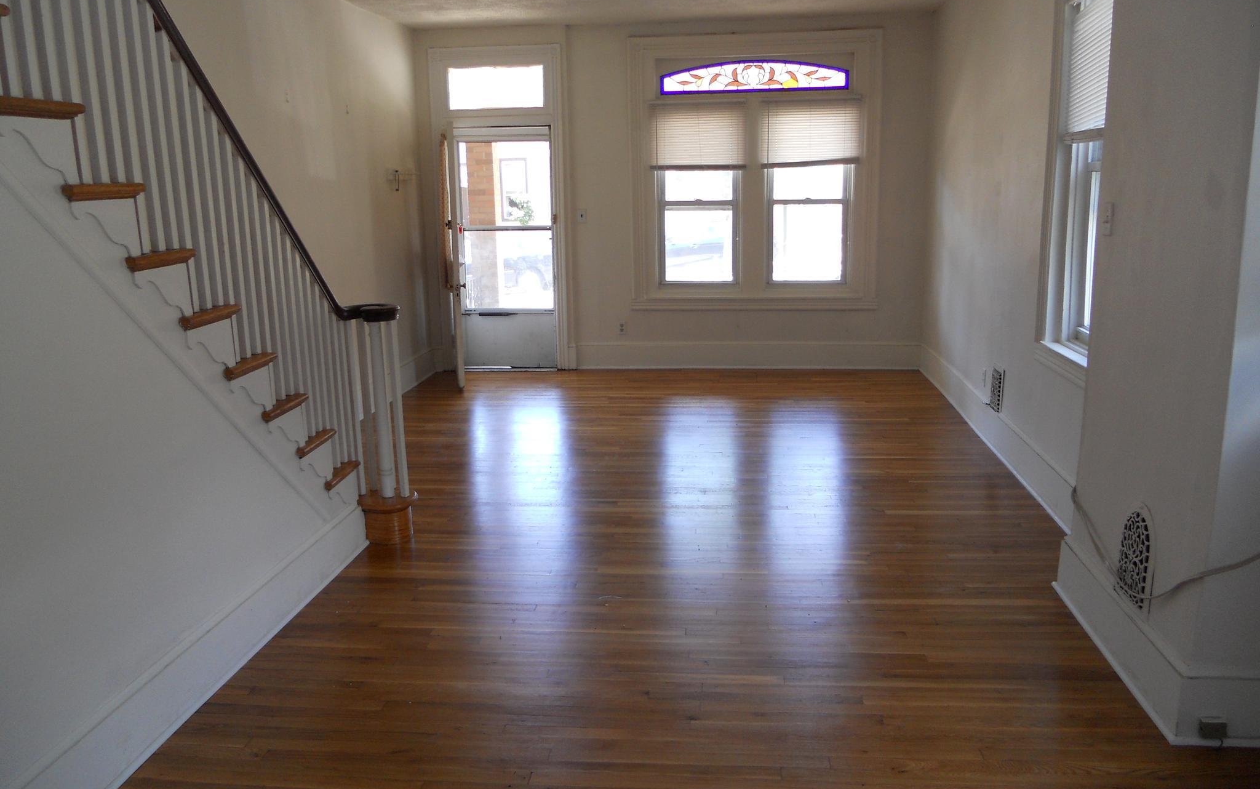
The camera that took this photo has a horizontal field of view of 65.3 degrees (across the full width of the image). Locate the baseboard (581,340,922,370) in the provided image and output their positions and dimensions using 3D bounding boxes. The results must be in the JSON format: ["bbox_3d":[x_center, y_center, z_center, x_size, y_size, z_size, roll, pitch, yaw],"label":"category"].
[{"bbox_3d":[0.965,-0.330,8.329,2.904,0.235,0.025,0,12,7],"label":"baseboard"}]

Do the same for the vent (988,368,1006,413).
[{"bbox_3d":[2.098,-0.033,5.637,0.025,0.256,0.267,0,12,7],"label":"vent"}]

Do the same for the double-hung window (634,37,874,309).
[{"bbox_3d":[1.008,-1.792,8.032,2.022,2.198,0.140,0,12,7],"label":"double-hung window"}]

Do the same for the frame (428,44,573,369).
[{"bbox_3d":[-1.087,-1.545,8.351,1.152,2.688,0.150,0,12,7],"label":"frame"}]

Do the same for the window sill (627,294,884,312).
[{"bbox_3d":[1.027,-0.760,8.223,2.045,0.123,0.090,0,12,7],"label":"window sill"}]

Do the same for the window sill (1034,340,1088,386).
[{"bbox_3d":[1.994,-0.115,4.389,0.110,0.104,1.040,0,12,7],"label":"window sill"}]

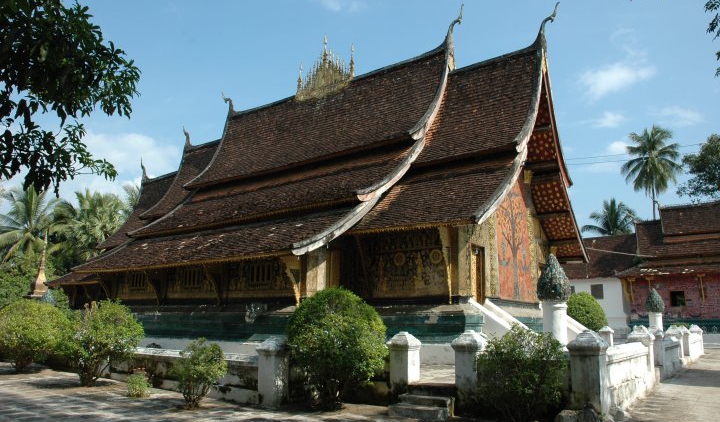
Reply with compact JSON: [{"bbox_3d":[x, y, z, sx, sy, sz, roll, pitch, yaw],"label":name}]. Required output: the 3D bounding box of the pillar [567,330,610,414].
[{"bbox_3d":[3.999,2.866,9.456,0.550,1.480,0.550,-7,-14,35],"label":"pillar"}]

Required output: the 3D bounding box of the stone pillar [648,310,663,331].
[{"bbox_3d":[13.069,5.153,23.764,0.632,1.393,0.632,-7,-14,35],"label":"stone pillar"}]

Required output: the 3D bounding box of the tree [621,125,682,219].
[{"bbox_3d":[29.241,1.911,53.826,6.400,21.500,6.400,1,-11,0],"label":"tree"}]

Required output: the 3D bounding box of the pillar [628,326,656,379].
[{"bbox_3d":[7.414,3.688,14.159,0.632,1.342,0.632,-7,-14,35],"label":"pillar"}]

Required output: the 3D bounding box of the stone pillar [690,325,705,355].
[{"bbox_3d":[17.137,6.587,27.502,0.550,1.450,0.550,-7,-14,35],"label":"stone pillar"}]

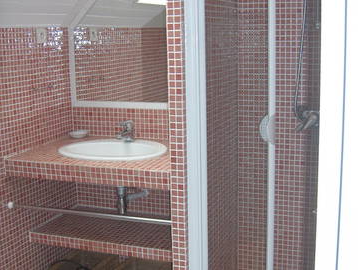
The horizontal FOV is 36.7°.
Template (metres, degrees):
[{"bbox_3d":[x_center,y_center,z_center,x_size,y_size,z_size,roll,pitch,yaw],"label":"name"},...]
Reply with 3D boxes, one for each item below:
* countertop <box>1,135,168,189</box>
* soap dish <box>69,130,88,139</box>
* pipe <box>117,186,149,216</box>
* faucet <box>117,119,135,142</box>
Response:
[{"bbox_3d":[-0.281,0.112,2.568,0.902,0.079,0.577,3,12,24],"label":"countertop"},{"bbox_3d":[-0.546,-0.003,2.930,0.096,0.029,0.091,3,12,24],"label":"soap dish"},{"bbox_3d":[-0.229,0.287,2.736,0.060,0.164,0.304,3,12,24],"label":"pipe"},{"bbox_3d":[-0.268,-0.016,2.675,0.055,0.114,0.127,3,12,24],"label":"faucet"}]

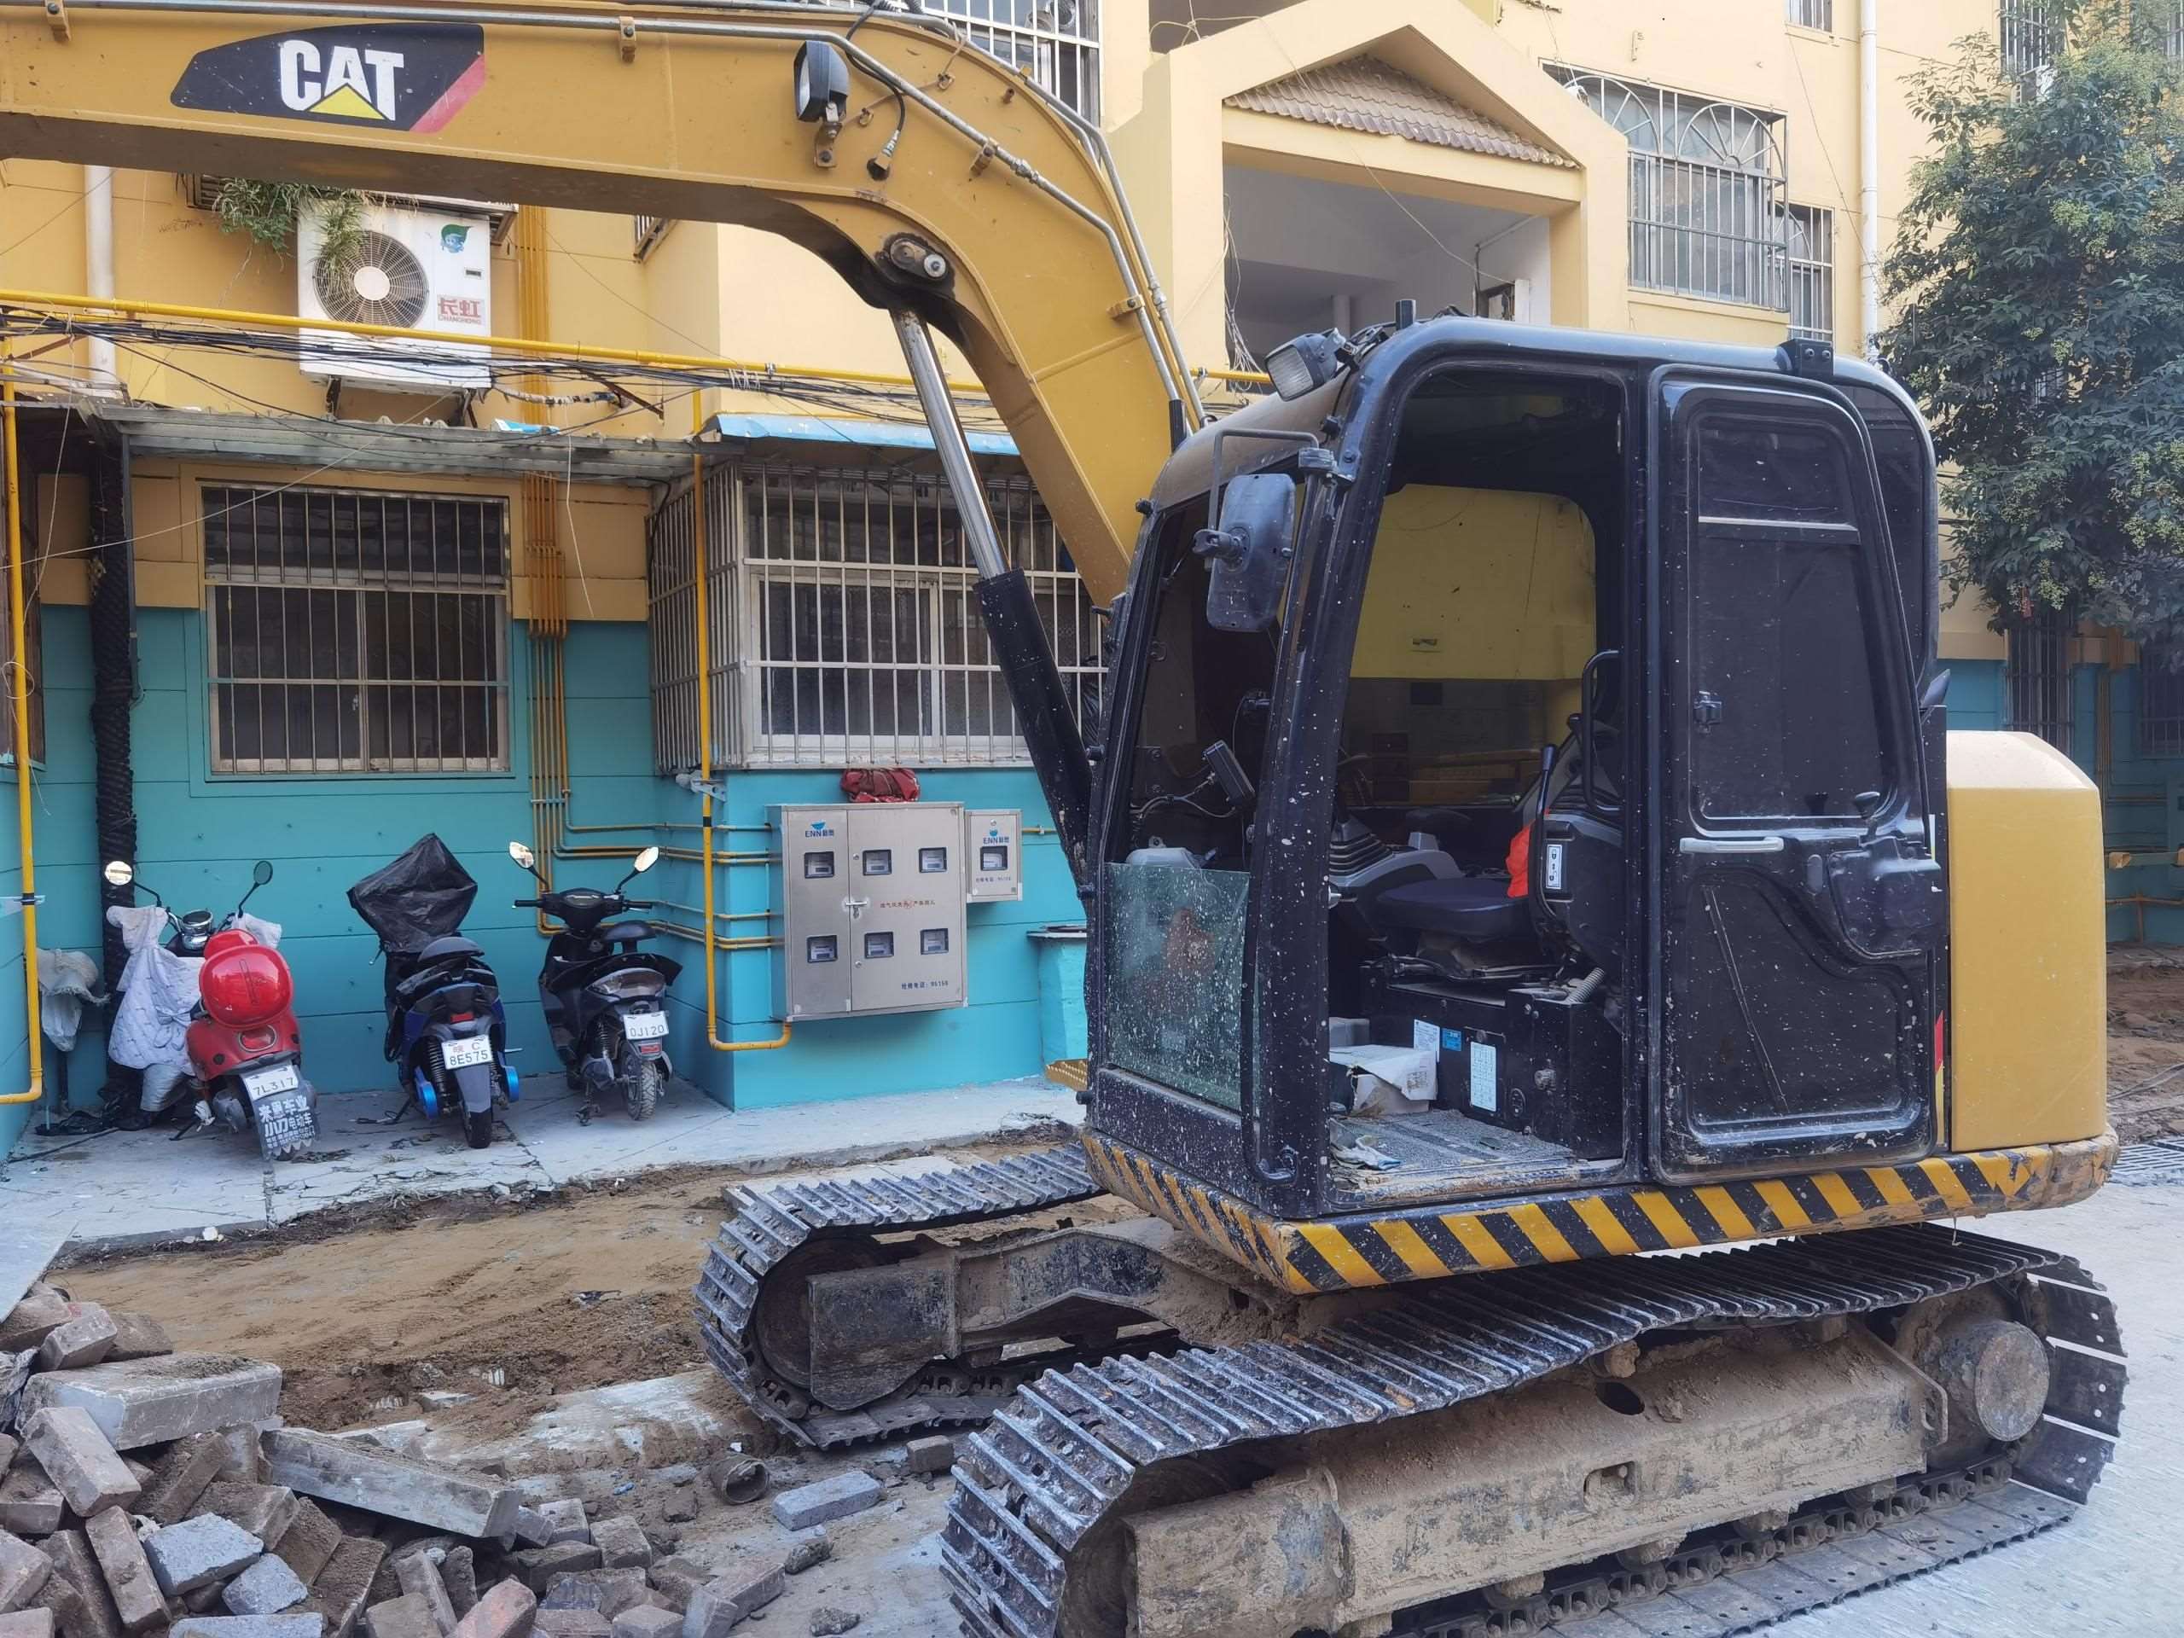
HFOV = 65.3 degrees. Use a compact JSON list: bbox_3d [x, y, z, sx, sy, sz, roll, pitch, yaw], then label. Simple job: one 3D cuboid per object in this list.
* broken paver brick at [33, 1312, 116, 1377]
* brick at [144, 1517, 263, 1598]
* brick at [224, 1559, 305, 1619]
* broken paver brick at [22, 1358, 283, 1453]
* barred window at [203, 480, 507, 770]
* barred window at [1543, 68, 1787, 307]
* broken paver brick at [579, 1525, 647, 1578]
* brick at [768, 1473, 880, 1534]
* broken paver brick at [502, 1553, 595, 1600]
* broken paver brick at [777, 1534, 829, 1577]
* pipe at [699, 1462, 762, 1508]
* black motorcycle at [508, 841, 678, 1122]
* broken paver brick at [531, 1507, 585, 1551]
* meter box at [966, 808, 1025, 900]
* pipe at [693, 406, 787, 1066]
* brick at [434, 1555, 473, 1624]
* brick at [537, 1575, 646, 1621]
[{"bbox_3d":[-2.436,1.258,4.080,0.132,0.070,0.085,-19,25,-3],"label":"broken paver brick"},{"bbox_3d":[-1.622,1.345,3.100,0.142,0.050,0.158,14,18,37],"label":"brick"},{"bbox_3d":[-1.549,1.457,3.215,0.118,0.053,0.105,-32,53,-19],"label":"brick"},{"bbox_3d":[-1.933,1.196,3.524,0.248,0.096,0.398,5,-8,19],"label":"broken paver brick"},{"bbox_3d":[-3.924,-0.992,9.174,1.488,1.504,0.130,-2,2,-26],"label":"barred window"},{"bbox_3d":[3.670,-4.037,11.088,2.112,1.331,0.260,-2,2,-26],"label":"barred window"},{"bbox_3d":[-0.975,1.499,3.490,0.095,0.055,0.140,9,-4,-29],"label":"broken paver brick"},{"bbox_3d":[-0.603,1.562,3.905,0.235,0.050,0.095,-1,0,-39],"label":"brick"},{"bbox_3d":[-1.073,1.497,3.410,0.150,0.055,0.095,1,-7,-40],"label":"broken paver brick"},{"bbox_3d":[-0.610,1.592,3.680,0.115,0.045,0.055,-1,0,-41],"label":"broken paver brick"},{"bbox_3d":[-0.820,1.527,3.947,0.090,0.108,0.108,0,1,45],"label":"pipe"},{"bbox_3d":[-2.446,0.812,8.565,0.750,1.300,1.732,-2,2,-31],"label":"black motorcycle"},{"bbox_3d":[-1.119,1.508,3.650,0.090,0.048,0.090,-6,22,-7],"label":"broken paver brick"},{"bbox_3d":[-0.545,0.191,8.908,0.313,0.471,0.202,-2,2,-26],"label":"meter box"},{"bbox_3d":[-1.658,-0.459,8.168,0.425,3.170,0.163,-2,1,-29],"label":"pipe"},{"bbox_3d":[-1.212,1.476,3.270,0.060,0.140,0.070,-12,-32,-14],"label":"brick"},{"bbox_3d":[-0.968,1.504,3.300,0.185,0.062,0.097,-1,1,-26],"label":"brick"}]

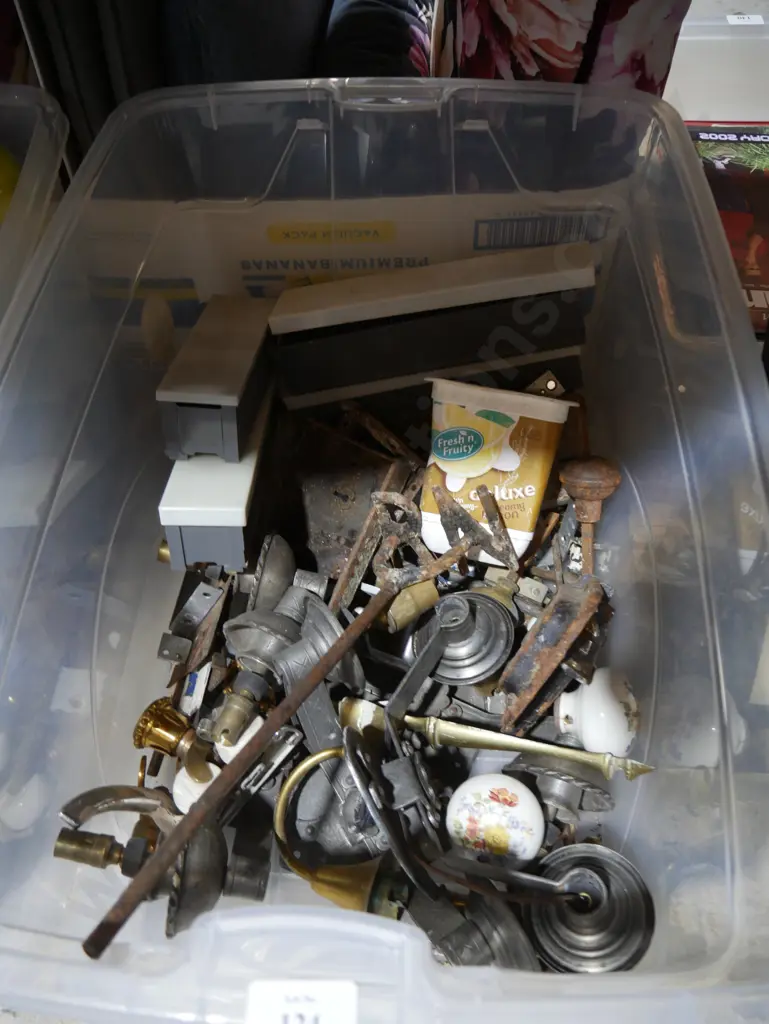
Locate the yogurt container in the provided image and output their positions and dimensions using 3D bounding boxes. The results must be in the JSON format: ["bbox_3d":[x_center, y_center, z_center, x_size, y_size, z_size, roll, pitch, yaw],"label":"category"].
[{"bbox_3d":[0.073,-0.028,0.580,0.100,0.108,0.098,10,9,6],"label":"yogurt container"}]

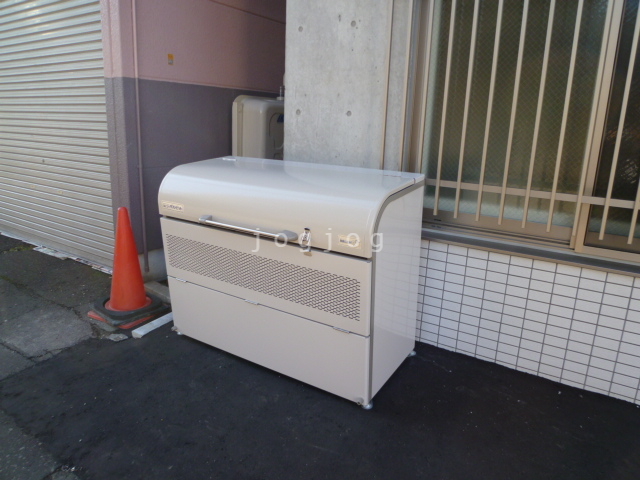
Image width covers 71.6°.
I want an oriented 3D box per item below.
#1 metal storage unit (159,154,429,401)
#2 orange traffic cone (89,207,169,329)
[{"bbox_3d":[-0.177,0.122,2.307,1.250,0.955,0.540,10,20,32],"label":"metal storage unit"},{"bbox_3d":[-1.254,0.138,2.875,0.380,0.700,0.380,9,14,29],"label":"orange traffic cone"}]

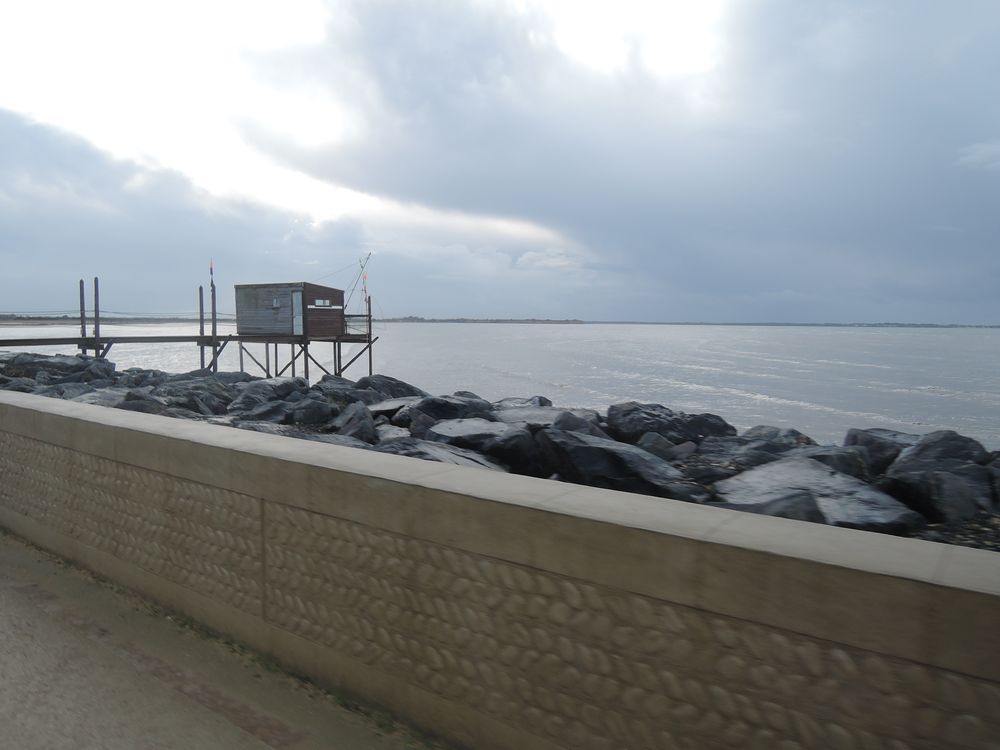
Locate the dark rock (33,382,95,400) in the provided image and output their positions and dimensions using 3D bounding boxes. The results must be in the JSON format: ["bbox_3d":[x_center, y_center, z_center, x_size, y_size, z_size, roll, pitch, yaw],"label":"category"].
[{"bbox_3d":[-7.419,0.337,11.804,0.877,0.421,0.702,-2,5,-32],"label":"dark rock"}]

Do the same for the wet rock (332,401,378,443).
[{"bbox_3d":[-1.796,0.582,8.500,0.500,0.500,0.500,4,5,38],"label":"wet rock"}]

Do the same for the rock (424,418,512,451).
[{"bbox_3d":[-0.323,0.630,7.100,0.800,0.320,0.750,4,5,38],"label":"rock"}]

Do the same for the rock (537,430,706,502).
[{"bbox_3d":[1.072,0.824,6.152,1.435,0.686,0.889,4,5,37],"label":"rock"}]

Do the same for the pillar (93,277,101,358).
[{"bbox_3d":[-14.143,-1.980,24.300,0.160,2.950,0.160,4,5,38],"label":"pillar"}]

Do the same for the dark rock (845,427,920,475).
[{"bbox_3d":[4.104,0.838,7.400,0.800,0.480,0.750,4,5,38],"label":"dark rock"}]

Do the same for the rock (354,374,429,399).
[{"bbox_3d":[-2.060,0.299,13.204,1.364,0.581,1.023,0,4,-9],"label":"rock"}]

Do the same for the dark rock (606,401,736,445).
[{"bbox_3d":[2.395,0.726,9.703,1.665,0.714,1.166,3,5,25],"label":"dark rock"}]

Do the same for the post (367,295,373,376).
[{"bbox_3d":[-6.217,-1.714,33.157,0.150,4.200,0.150,0,4,-11],"label":"post"}]

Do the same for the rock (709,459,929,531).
[{"bbox_3d":[2.350,0.901,5.100,1.350,0.500,0.950,4,5,38],"label":"rock"}]

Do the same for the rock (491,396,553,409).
[{"bbox_3d":[0.334,0.453,10.300,0.850,0.300,0.700,4,5,38],"label":"rock"}]

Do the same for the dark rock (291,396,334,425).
[{"bbox_3d":[-2.567,0.491,9.501,0.572,0.421,0.515,-1,4,-15],"label":"dark rock"}]

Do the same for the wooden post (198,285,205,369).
[{"bbox_3d":[-11.883,-1.891,27.600,0.160,3.450,0.160,4,5,38],"label":"wooden post"}]

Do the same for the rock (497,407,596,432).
[{"bbox_3d":[0.590,0.565,8.800,1.100,0.320,1.000,4,5,38],"label":"rock"}]

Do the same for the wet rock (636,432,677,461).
[{"bbox_3d":[1.692,0.780,7.500,0.413,0.318,0.351,2,4,13],"label":"wet rock"}]

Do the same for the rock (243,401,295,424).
[{"bbox_3d":[-3.168,0.536,9.501,0.665,0.348,0.532,-1,5,-19],"label":"rock"}]

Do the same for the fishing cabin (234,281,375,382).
[{"bbox_3d":[-9.430,-2.048,33.557,5.200,4.450,4.100,4,5,38],"label":"fishing cabin"}]

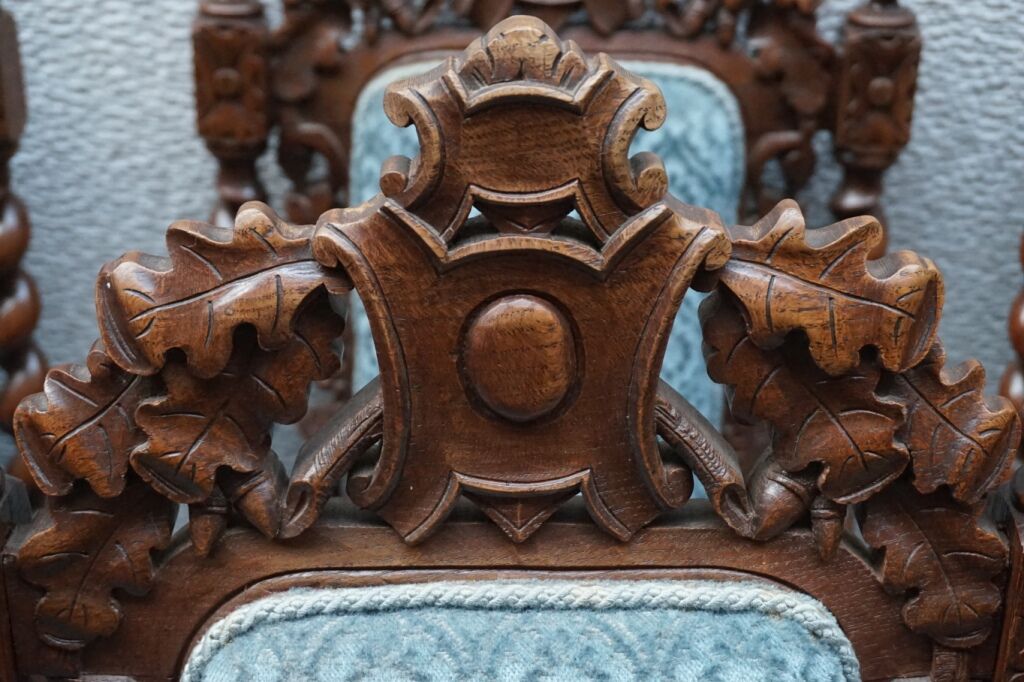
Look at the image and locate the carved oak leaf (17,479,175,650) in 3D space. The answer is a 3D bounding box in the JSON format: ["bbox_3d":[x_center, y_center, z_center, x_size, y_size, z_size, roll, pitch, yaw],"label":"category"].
[{"bbox_3d":[-0.195,0.105,0.736,0.068,0.079,0.032,0,20,0],"label":"carved oak leaf"}]

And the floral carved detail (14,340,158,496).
[{"bbox_3d":[-0.193,0.036,0.709,0.057,0.066,0.036,0,20,0],"label":"floral carved detail"}]

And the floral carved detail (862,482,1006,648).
[{"bbox_3d":[0.198,0.105,0.736,0.061,0.075,0.032,0,20,0],"label":"floral carved detail"}]

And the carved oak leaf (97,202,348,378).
[{"bbox_3d":[-0.124,-0.022,0.682,0.105,0.072,0.036,0,20,0],"label":"carved oak leaf"}]

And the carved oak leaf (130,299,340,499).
[{"bbox_3d":[-0.123,0.029,0.711,0.090,0.089,0.036,0,20,0],"label":"carved oak leaf"}]

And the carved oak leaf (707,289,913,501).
[{"bbox_3d":[0.131,0.026,0.710,0.088,0.091,0.036,0,20,0],"label":"carved oak leaf"}]

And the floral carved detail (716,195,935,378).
[{"bbox_3d":[0.137,-0.024,0.682,0.091,0.072,0.036,0,20,0],"label":"floral carved detail"}]

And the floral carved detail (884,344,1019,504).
[{"bbox_3d":[0.199,0.038,0.710,0.054,0.068,0.036,0,20,0],"label":"floral carved detail"}]

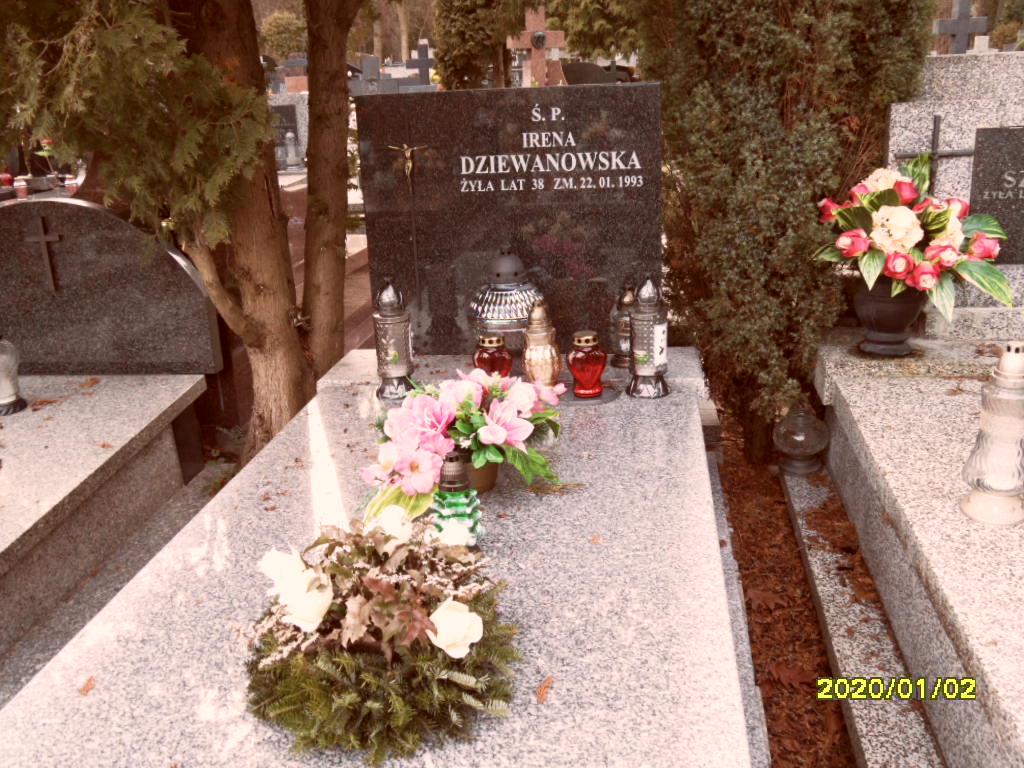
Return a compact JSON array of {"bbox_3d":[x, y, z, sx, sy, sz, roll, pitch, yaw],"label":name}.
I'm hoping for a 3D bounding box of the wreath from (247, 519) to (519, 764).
[{"bbox_3d":[-0.168,0.311,1.240,0.345,0.172,0.340,0,19,9],"label":"wreath"}]

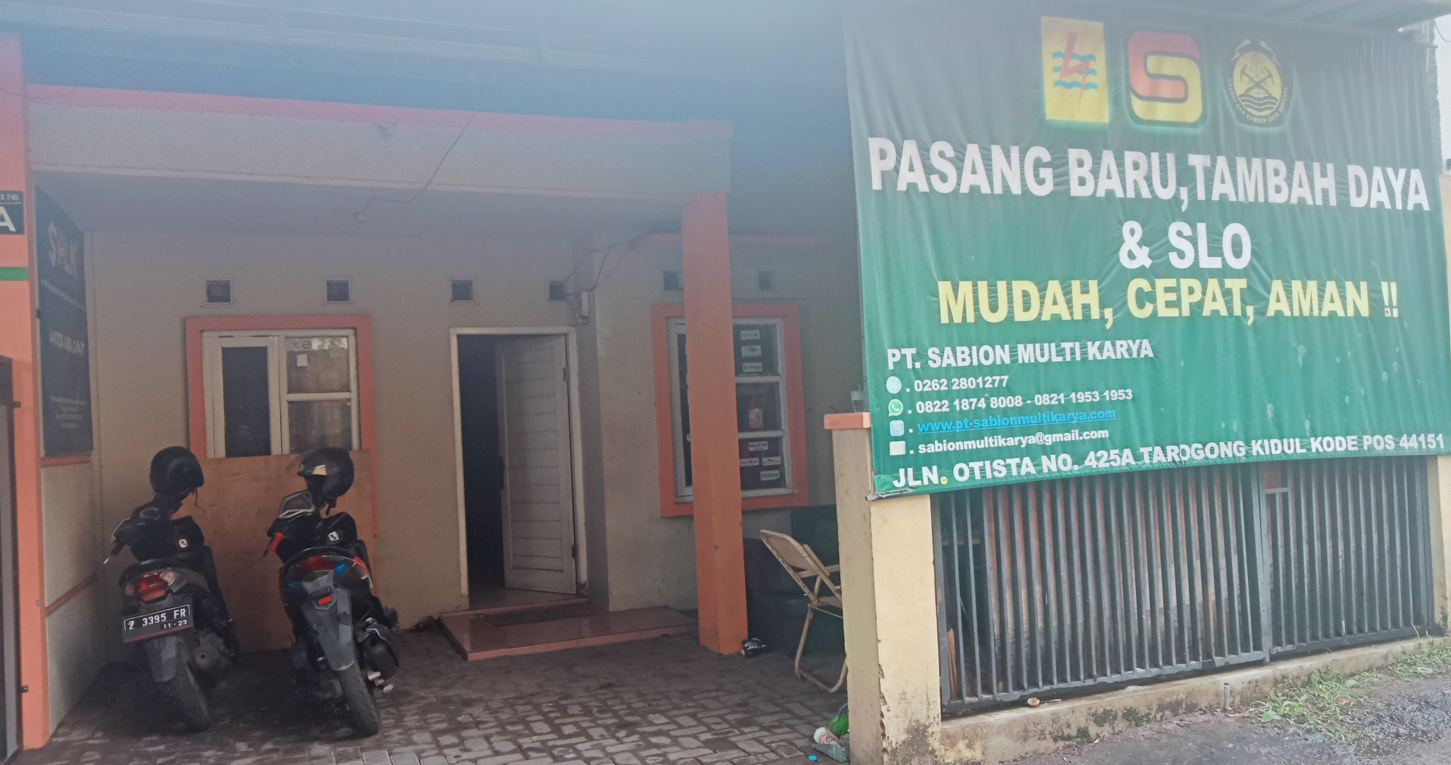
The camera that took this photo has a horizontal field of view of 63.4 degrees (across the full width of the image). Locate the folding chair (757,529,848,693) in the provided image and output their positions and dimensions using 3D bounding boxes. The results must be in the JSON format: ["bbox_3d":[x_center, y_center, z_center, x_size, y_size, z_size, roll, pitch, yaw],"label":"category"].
[{"bbox_3d":[0.537,1.145,6.044,0.570,0.790,0.460,-2,-2,-23],"label":"folding chair"}]

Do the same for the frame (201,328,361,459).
[{"bbox_3d":[-3.071,0.167,8.173,1.000,1.080,0.090,-2,-2,-21],"label":"frame"}]

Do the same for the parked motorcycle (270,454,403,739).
[{"bbox_3d":[-2.006,1.024,5.973,0.660,1.250,1.850,-2,-2,-18],"label":"parked motorcycle"}]

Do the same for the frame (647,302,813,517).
[{"bbox_3d":[0.053,0.188,8.688,1.180,1.530,0.100,-2,-2,-21],"label":"frame"}]

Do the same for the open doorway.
[{"bbox_3d":[-1.537,0.615,8.750,0.940,2.050,0.140,-2,-2,-21],"label":"open doorway"}]

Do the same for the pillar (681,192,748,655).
[{"bbox_3d":[-0.066,0.237,7.083,0.180,2.710,0.300,-2,-2,-21],"label":"pillar"}]

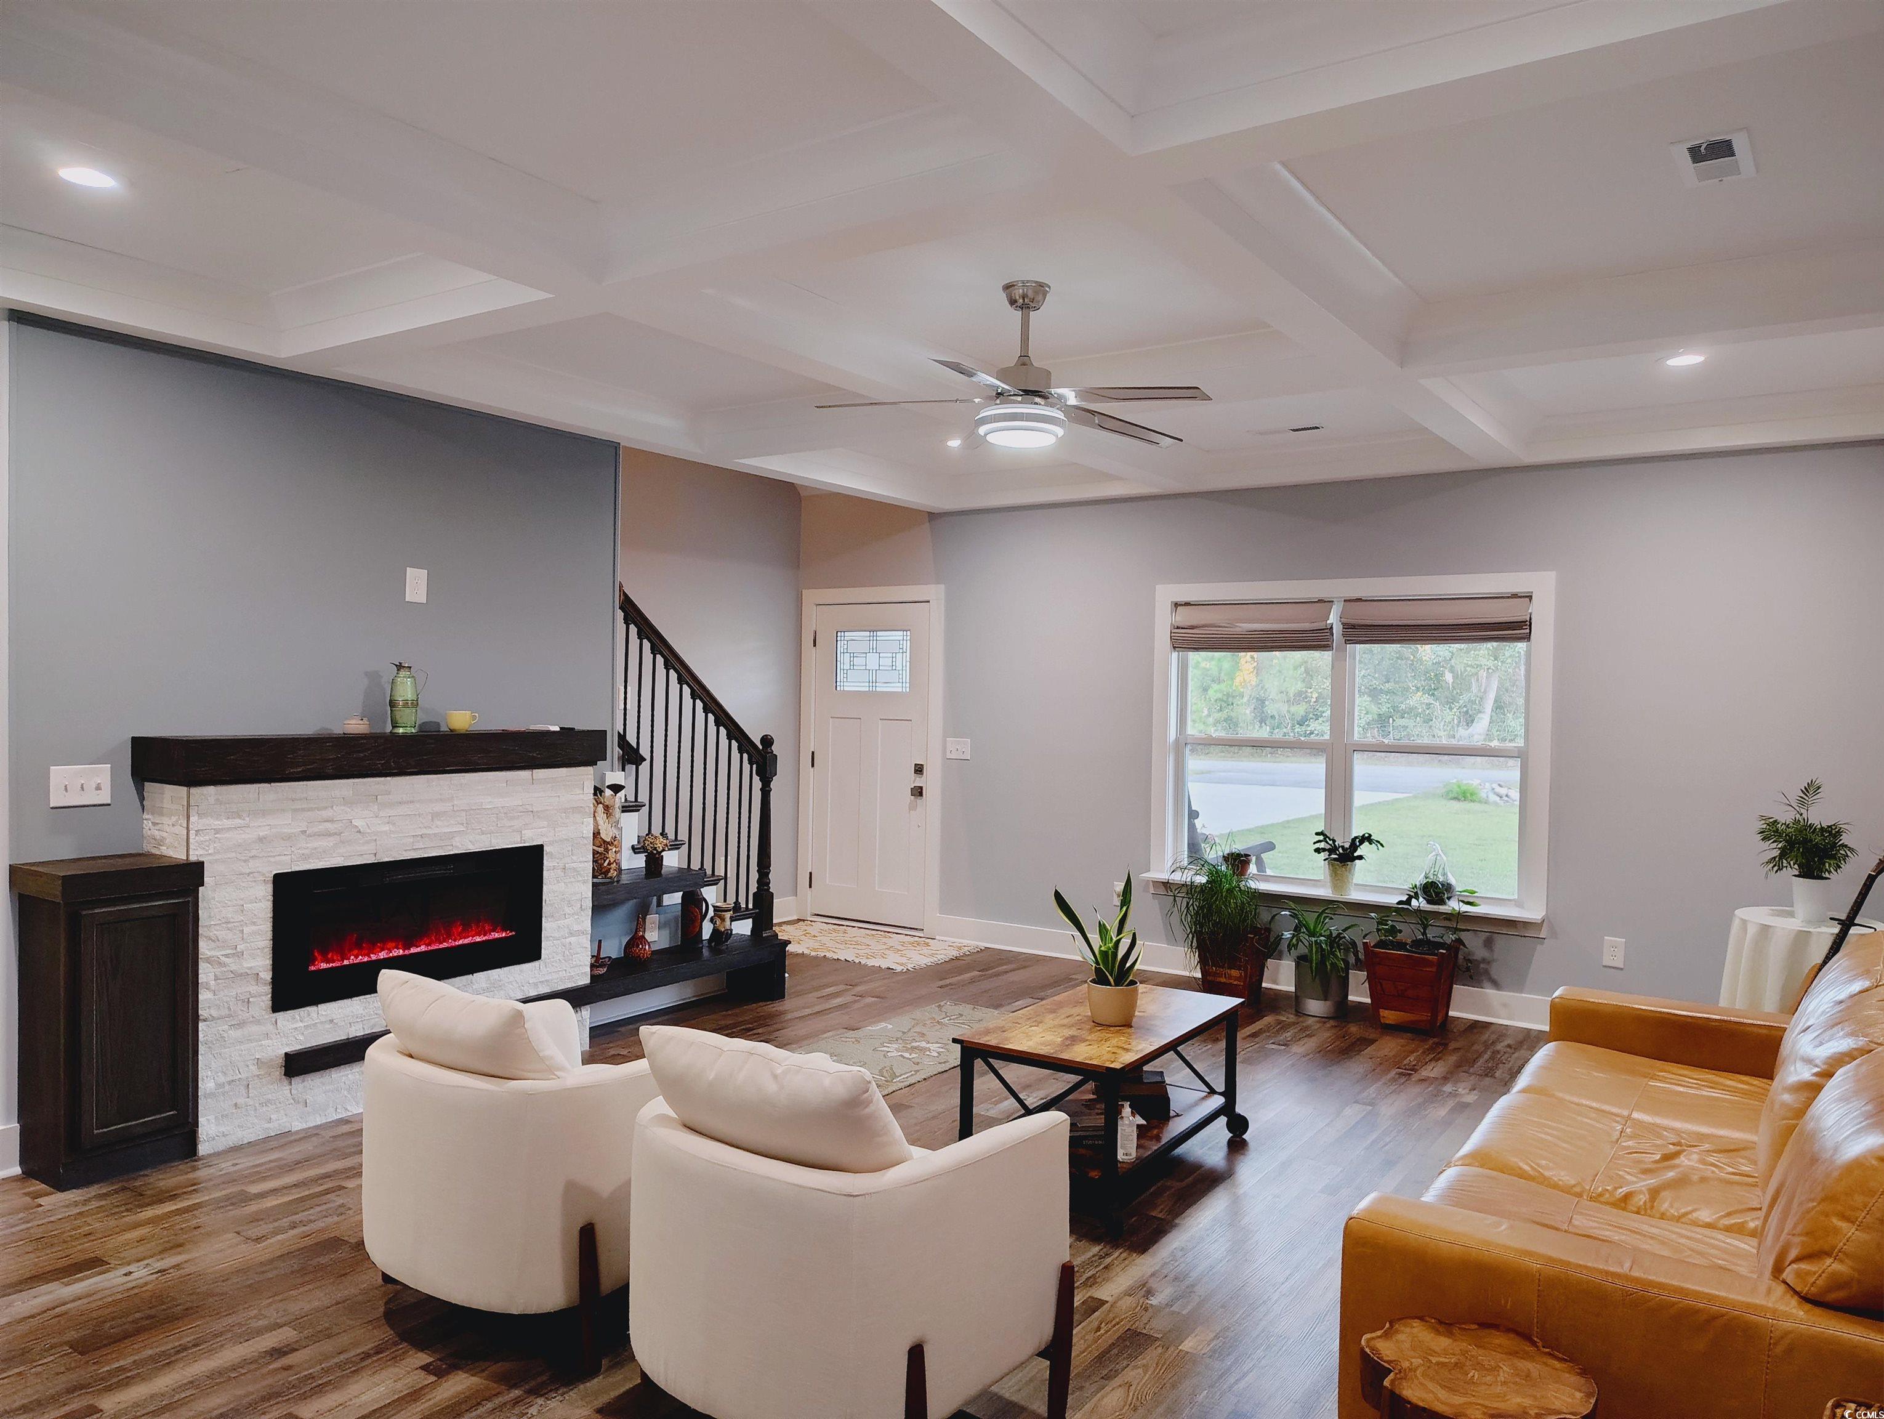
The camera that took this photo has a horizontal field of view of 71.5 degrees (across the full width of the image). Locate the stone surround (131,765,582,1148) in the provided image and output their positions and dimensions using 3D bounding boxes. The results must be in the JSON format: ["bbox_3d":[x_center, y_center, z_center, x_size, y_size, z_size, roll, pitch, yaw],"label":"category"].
[{"bbox_3d":[-2.048,0.829,4.879,0.314,1.194,1.619,2,1,34],"label":"stone surround"}]

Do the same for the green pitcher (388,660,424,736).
[{"bbox_3d":[-1.970,-0.051,4.825,0.140,0.274,0.108,0,1,-37],"label":"green pitcher"}]

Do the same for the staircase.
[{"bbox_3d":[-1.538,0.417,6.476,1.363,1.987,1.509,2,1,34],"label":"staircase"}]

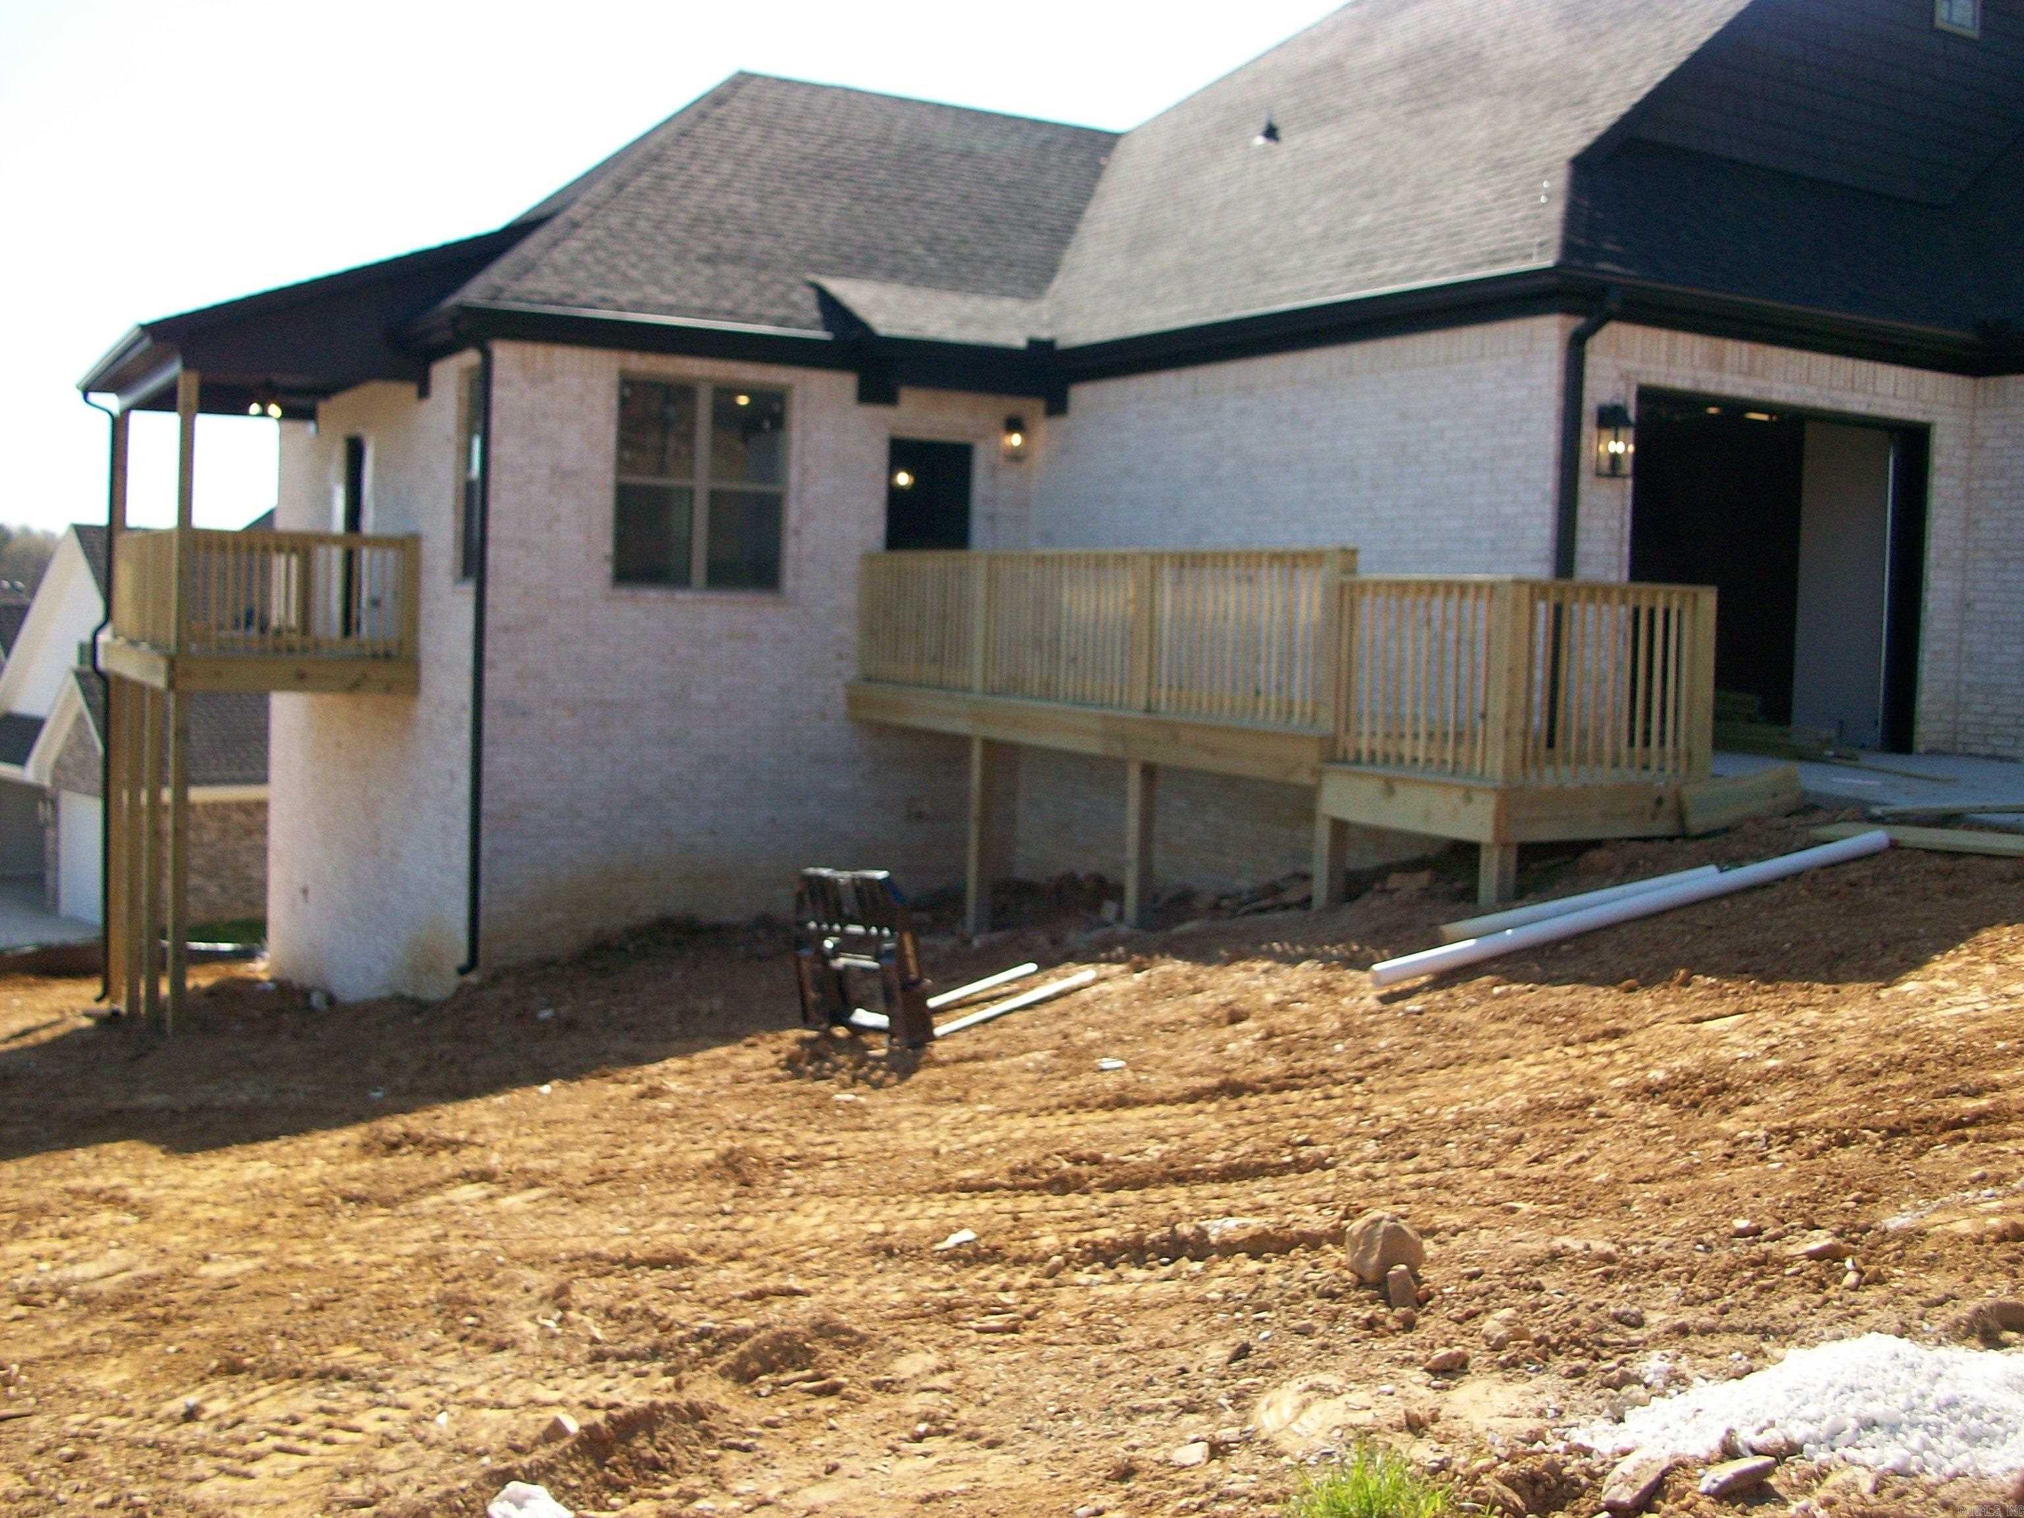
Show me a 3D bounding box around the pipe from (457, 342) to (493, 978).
[{"bbox_3d":[-4.256,-0.778,15.694,0.204,5.004,0.108,-1,5,-31],"label":"pipe"}]

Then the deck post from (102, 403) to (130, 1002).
[{"bbox_3d":[-9.316,-0.474,20.753,0.141,6.181,0.147,-1,5,-31],"label":"deck post"}]

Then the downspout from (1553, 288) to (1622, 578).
[{"bbox_3d":[3.617,-1.481,12.550,0.120,2.976,0.281,-1,5,-31],"label":"downspout"}]

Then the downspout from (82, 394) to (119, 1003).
[{"bbox_3d":[-9.518,-0.554,20.619,0.379,6.353,0.110,-1,5,-31],"label":"downspout"}]

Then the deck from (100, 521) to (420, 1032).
[{"bbox_3d":[-7.436,0.202,19.337,2.118,4.786,5.067,-1,5,-31],"label":"deck"}]

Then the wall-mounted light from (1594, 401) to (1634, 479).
[{"bbox_3d":[3.847,-2.040,12.694,0.170,0.480,0.190,-1,5,-31],"label":"wall-mounted light"}]

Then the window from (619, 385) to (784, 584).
[{"bbox_3d":[-2.582,-2.257,16.513,1.512,1.722,0.120,-1,5,-31],"label":"window"}]

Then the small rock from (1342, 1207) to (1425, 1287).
[{"bbox_3d":[0.891,1.174,4.768,0.185,0.155,0.165,-1,5,-31],"label":"small rock"}]

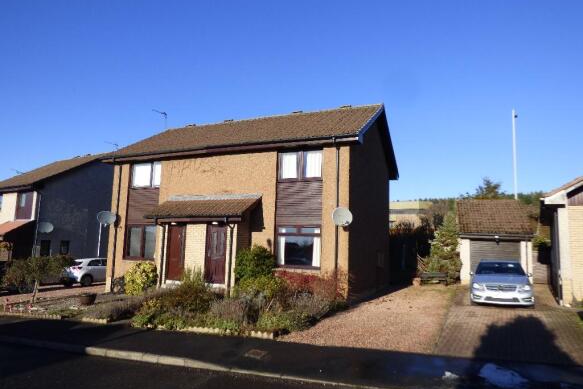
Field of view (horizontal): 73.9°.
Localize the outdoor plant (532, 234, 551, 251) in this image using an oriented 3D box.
[{"bbox_3d":[13.426,2.578,20.800,0.900,0.900,0.850,-2,-7,24],"label":"outdoor plant"}]

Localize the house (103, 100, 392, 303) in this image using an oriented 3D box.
[{"bbox_3d":[-1.706,0.231,18.929,12.120,8.400,9.700,-2,-7,24],"label":"house"}]

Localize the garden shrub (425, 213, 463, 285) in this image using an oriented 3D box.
[{"bbox_3d":[7.550,2.652,19.147,1.800,3.580,1.750,-2,-7,24],"label":"garden shrub"}]

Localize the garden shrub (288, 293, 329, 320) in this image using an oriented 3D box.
[{"bbox_3d":[0.409,2.669,9.372,1.000,0.670,0.900,-2,-7,24],"label":"garden shrub"}]

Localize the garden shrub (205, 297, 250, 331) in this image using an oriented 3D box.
[{"bbox_3d":[-1.455,2.542,8.424,0.900,0.730,0.850,-2,-7,24],"label":"garden shrub"}]

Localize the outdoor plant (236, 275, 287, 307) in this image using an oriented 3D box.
[{"bbox_3d":[-0.987,2.968,12.123,1.500,0.930,1.200,-2,-7,24],"label":"outdoor plant"}]

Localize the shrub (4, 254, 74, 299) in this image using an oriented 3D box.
[{"bbox_3d":[-9.081,2.978,13.641,2.100,1.740,1.900,-2,-7,24],"label":"shrub"}]

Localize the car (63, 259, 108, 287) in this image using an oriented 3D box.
[{"bbox_3d":[-11.372,4.523,22.890,1.760,1.480,4.150,-2,-7,24],"label":"car"}]

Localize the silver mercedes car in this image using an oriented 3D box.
[{"bbox_3d":[7.327,2.973,13.595,1.780,1.450,4.590,-2,-7,26],"label":"silver mercedes car"}]

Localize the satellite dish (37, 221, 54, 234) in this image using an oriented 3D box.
[{"bbox_3d":[-13.411,1.817,21.200,0.720,0.630,0.380,4,-7,-25],"label":"satellite dish"}]

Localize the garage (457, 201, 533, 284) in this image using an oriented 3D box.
[{"bbox_3d":[10.921,2.502,21.234,3.240,4.400,6.600,-2,-7,24],"label":"garage"}]

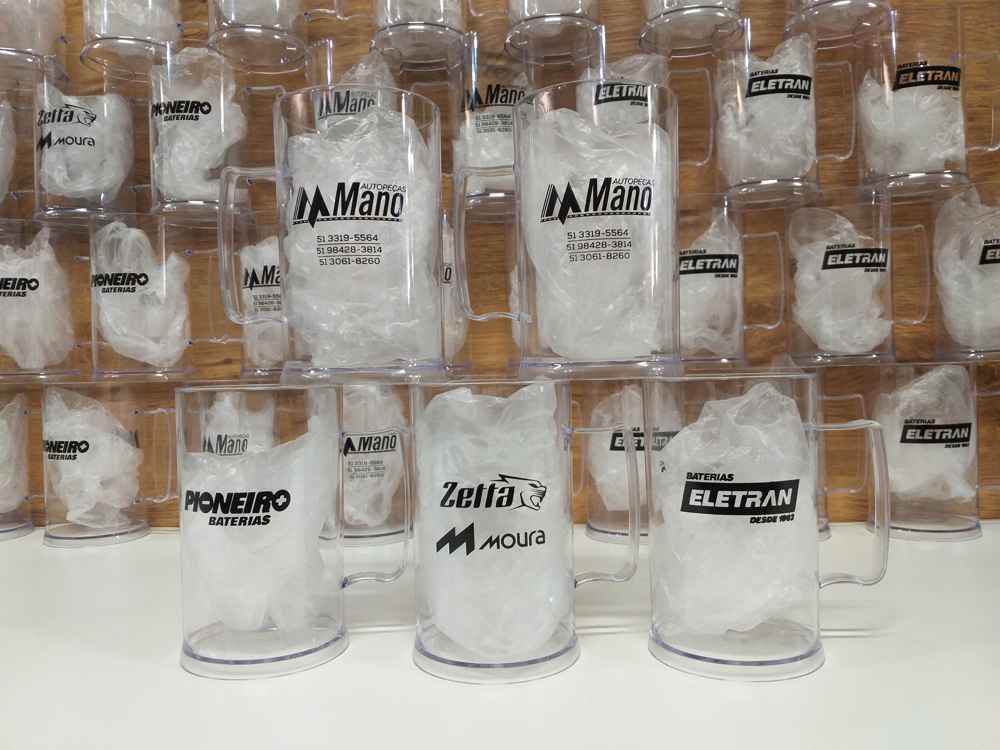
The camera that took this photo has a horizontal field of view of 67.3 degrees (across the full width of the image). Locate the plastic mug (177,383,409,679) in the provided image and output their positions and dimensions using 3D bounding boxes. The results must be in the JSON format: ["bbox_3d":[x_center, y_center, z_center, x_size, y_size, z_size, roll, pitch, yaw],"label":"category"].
[{"bbox_3d":[-0.113,0.078,0.418,0.123,0.145,0.090,-1,1,-5],"label":"plastic mug"}]

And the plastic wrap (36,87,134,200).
[{"bbox_3d":[-0.396,-0.219,0.729,0.081,0.100,0.076,-1,1,5],"label":"plastic wrap"}]

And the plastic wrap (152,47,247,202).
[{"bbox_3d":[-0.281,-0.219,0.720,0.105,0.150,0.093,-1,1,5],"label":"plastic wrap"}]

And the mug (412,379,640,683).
[{"bbox_3d":[0.014,0.075,0.407,0.123,0.145,0.090,-1,1,-8],"label":"mug"}]

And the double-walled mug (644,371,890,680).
[{"bbox_3d":[0.146,0.075,0.414,0.130,0.150,0.093,-1,1,5],"label":"double-walled mug"}]

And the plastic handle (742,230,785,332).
[{"bbox_3d":[0.237,-0.084,0.672,0.040,0.087,0.013,-1,1,0],"label":"plastic handle"}]

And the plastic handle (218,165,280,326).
[{"bbox_3d":[-0.139,-0.073,0.422,0.042,0.090,0.015,-1,1,5],"label":"plastic handle"}]

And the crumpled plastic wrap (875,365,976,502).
[{"bbox_3d":[0.377,0.053,0.665,0.079,0.119,0.073,-1,1,0],"label":"crumpled plastic wrap"}]

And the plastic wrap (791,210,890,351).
[{"bbox_3d":[0.304,-0.083,0.670,0.080,0.130,0.074,-1,1,0],"label":"plastic wrap"}]

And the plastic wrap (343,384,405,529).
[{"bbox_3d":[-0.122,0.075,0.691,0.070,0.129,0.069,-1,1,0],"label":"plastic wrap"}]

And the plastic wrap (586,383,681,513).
[{"bbox_3d":[0.124,0.065,0.694,0.080,0.113,0.076,-1,1,5],"label":"plastic wrap"}]

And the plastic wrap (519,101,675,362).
[{"bbox_3d":[0.051,-0.075,0.405,0.079,0.132,0.076,-1,1,0],"label":"plastic wrap"}]

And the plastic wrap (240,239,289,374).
[{"bbox_3d":[-0.200,-0.066,0.717,0.074,0.122,0.074,-1,1,5],"label":"plastic wrap"}]

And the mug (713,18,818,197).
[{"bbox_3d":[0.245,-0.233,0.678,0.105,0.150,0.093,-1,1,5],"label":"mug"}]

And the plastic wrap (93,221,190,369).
[{"bbox_3d":[-0.337,-0.076,0.707,0.081,0.134,0.074,-1,1,0],"label":"plastic wrap"}]

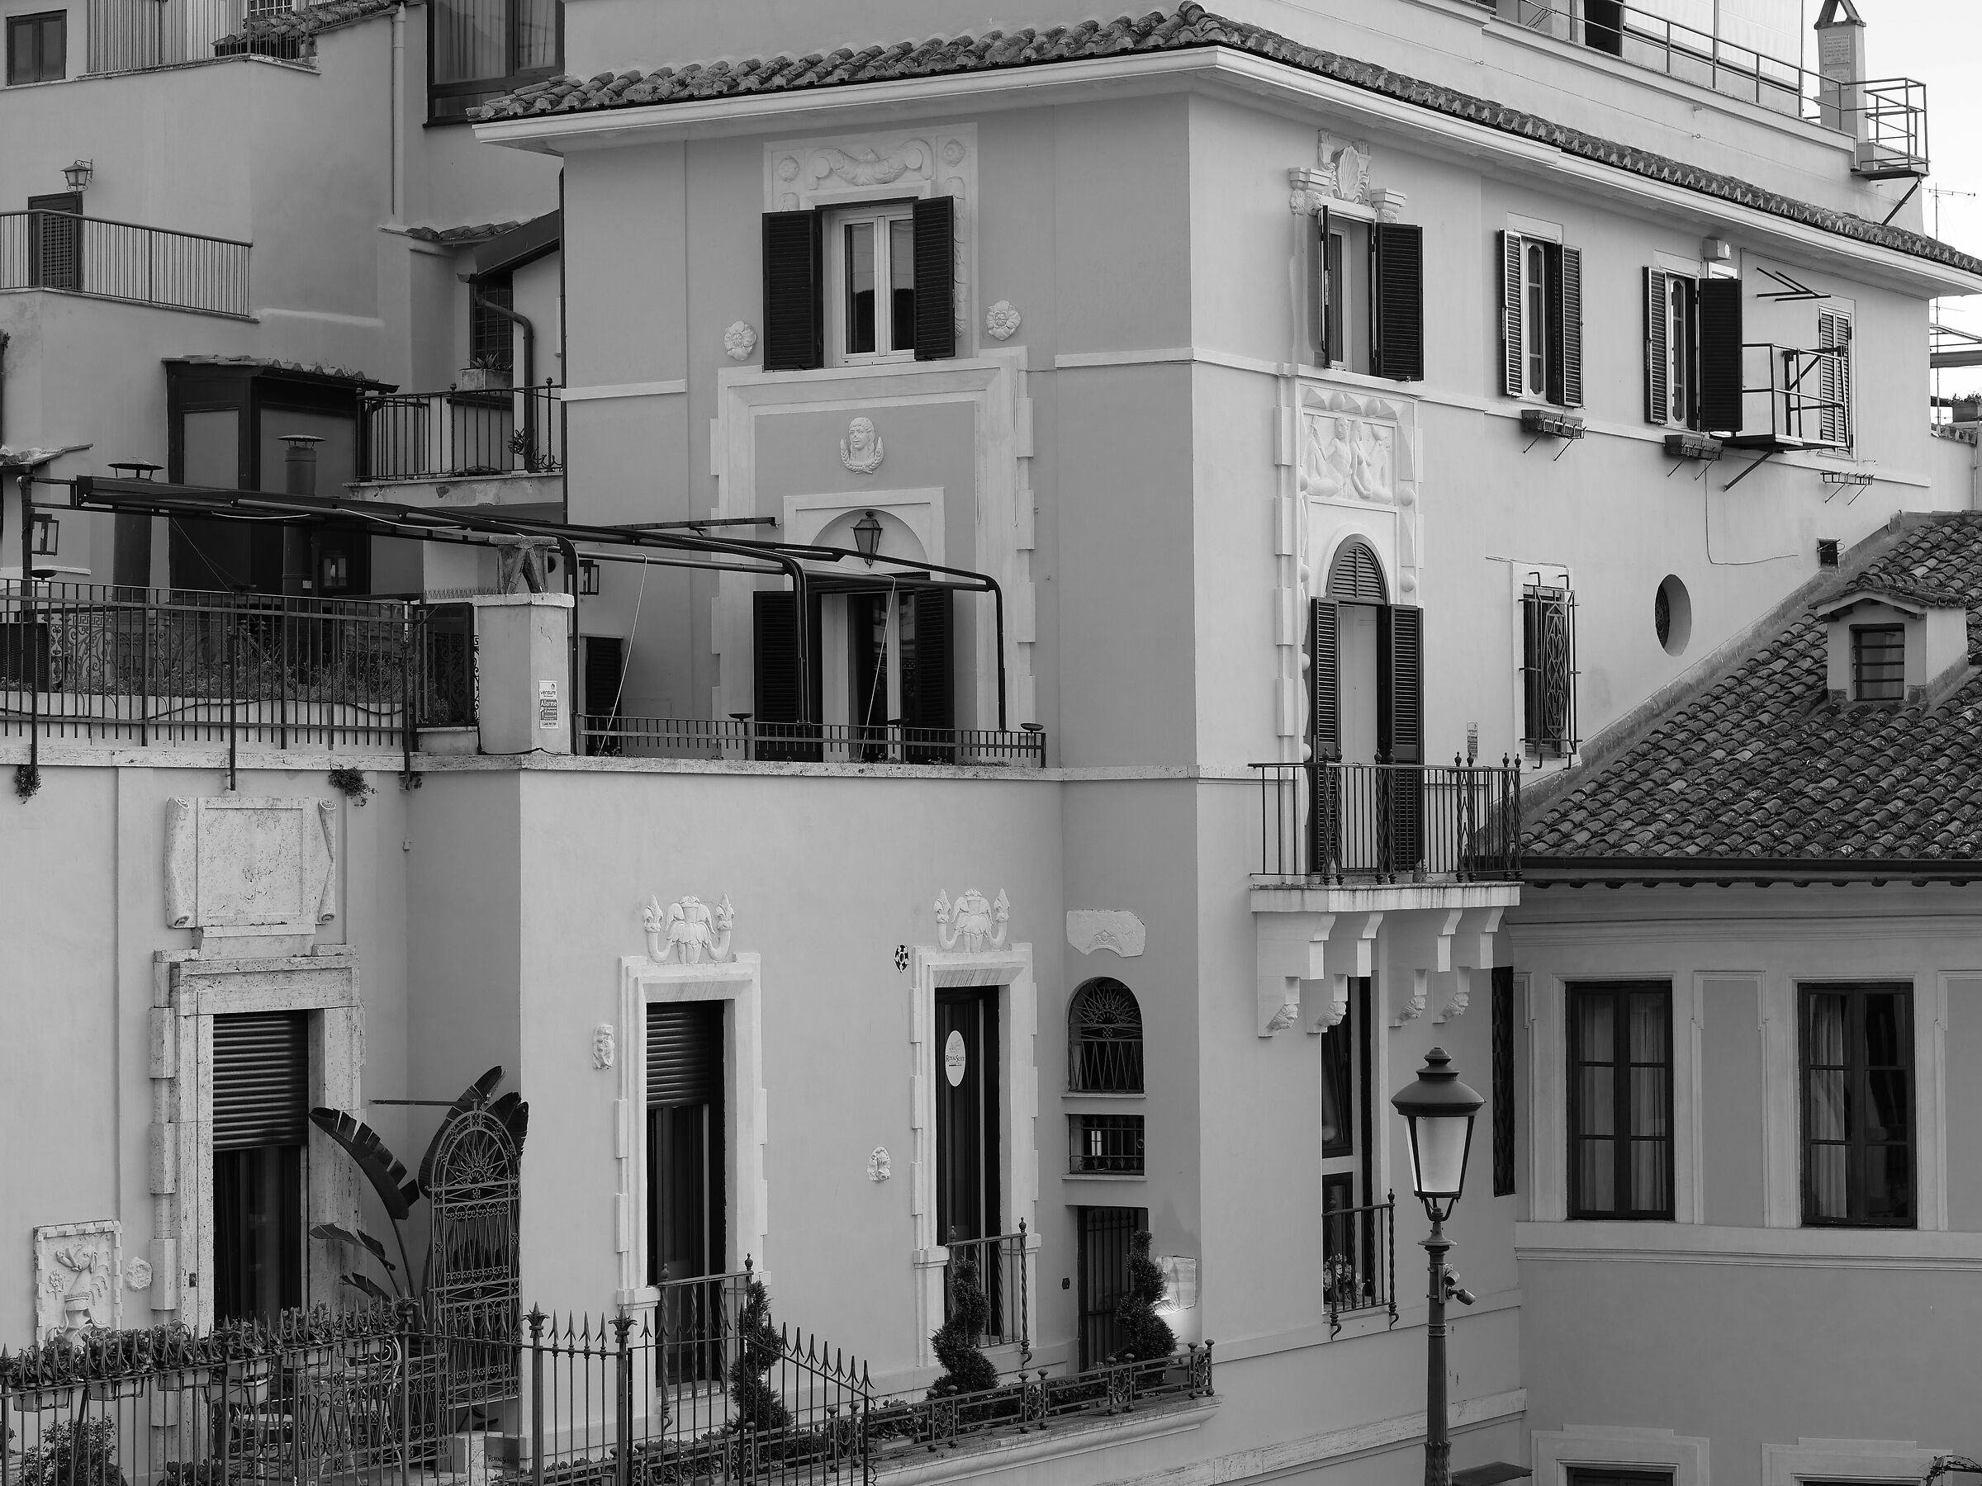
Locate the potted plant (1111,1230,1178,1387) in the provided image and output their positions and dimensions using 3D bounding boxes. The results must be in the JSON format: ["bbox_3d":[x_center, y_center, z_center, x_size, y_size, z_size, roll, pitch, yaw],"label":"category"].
[{"bbox_3d":[1.357,5.024,43.591,0.573,1.433,0.573,-1,-1,0],"label":"potted plant"}]

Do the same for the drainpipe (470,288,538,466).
[{"bbox_3d":[-5.161,-3.873,52.186,0.634,1.920,0.300,-1,-2,31],"label":"drainpipe"}]

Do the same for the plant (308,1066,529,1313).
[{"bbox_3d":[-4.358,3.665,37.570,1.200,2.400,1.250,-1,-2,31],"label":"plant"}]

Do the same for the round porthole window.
[{"bbox_3d":[7.343,-1.378,53.589,0.200,0.906,0.952,-1,-2,31],"label":"round porthole window"}]

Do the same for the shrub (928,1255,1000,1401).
[{"bbox_3d":[-0.246,5.080,42.332,0.570,1.330,0.570,-1,-1,0],"label":"shrub"}]

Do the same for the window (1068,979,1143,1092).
[{"bbox_3d":[1.076,2.643,44.505,0.761,1.019,0.140,-1,-2,31],"label":"window"}]

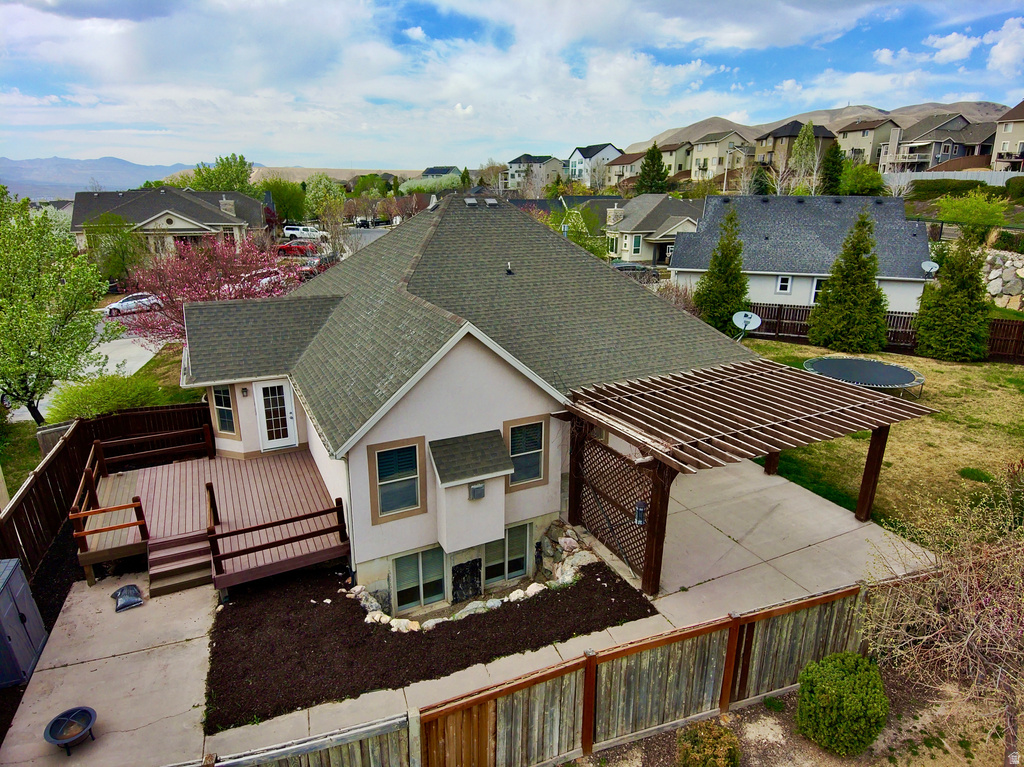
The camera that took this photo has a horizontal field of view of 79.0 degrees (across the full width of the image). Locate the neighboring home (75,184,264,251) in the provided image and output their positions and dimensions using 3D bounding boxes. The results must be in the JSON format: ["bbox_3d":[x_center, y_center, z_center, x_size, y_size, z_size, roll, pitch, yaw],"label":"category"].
[{"bbox_3d":[-36.095,-17.652,67.000,16.600,6.600,12.500,-7,19,-20],"label":"neighboring home"}]

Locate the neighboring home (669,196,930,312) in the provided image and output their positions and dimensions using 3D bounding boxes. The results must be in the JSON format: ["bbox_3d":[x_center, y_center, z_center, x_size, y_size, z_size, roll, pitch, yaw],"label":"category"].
[{"bbox_3d":[19.185,-9.399,43.756,14.910,7.450,13.200,6,18,16],"label":"neighboring home"}]

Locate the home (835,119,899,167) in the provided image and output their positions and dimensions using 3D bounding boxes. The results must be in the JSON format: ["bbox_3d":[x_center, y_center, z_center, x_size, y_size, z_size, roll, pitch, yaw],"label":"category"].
[{"bbox_3d":[68.162,-45.014,117.289,9.500,8.400,9.500,-4,18,-14],"label":"home"}]

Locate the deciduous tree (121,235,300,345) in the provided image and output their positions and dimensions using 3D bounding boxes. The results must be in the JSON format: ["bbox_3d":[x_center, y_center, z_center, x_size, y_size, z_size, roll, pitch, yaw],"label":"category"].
[{"bbox_3d":[-13.885,-3.891,28.500,7.100,5.600,6.600,-8,20,-24],"label":"deciduous tree"}]

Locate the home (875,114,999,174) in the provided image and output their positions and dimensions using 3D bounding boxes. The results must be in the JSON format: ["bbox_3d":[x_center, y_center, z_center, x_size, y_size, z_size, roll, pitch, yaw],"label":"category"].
[{"bbox_3d":[74.187,-41.780,107.877,12.000,9.600,13.500,-4,18,-14],"label":"home"}]

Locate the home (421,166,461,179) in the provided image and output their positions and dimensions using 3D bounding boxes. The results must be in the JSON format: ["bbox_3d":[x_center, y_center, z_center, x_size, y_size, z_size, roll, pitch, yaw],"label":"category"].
[{"bbox_3d":[-27.060,-79.704,242.324,13.000,9.000,10.000,10,20,28],"label":"home"}]

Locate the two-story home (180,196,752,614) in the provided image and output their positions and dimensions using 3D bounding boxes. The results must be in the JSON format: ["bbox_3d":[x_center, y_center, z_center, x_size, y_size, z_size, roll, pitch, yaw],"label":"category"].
[{"bbox_3d":[-1.995,-1.201,19.438,14.900,9.000,14.300,-8,20,-25],"label":"two-story home"}]

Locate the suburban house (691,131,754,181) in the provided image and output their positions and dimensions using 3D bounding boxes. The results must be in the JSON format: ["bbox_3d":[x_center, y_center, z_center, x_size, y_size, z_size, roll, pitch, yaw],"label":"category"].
[{"bbox_3d":[47.348,-50.818,139.000,11.500,10.500,10.000,-7,19,-20],"label":"suburban house"}]

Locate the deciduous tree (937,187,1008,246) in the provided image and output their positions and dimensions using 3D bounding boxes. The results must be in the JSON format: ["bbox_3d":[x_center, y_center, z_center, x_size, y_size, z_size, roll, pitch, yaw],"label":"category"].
[{"bbox_3d":[34.433,-12.249,45.850,4.400,4.400,4.400,13,21,34],"label":"deciduous tree"}]

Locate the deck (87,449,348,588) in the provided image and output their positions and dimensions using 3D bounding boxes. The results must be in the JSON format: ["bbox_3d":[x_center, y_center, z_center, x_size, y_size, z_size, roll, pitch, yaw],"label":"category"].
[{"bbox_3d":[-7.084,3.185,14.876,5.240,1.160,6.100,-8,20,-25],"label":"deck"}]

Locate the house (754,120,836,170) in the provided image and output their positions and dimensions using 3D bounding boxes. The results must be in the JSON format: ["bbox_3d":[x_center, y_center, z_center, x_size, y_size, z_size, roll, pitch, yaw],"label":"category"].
[{"bbox_3d":[56.107,-46.835,122.636,11.500,10.200,9.500,-6,18,-19],"label":"house"}]

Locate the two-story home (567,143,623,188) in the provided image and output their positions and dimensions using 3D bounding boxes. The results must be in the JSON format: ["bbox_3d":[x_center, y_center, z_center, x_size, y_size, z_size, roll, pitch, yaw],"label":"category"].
[{"bbox_3d":[21.652,-56.657,161.000,10.800,11.000,11.300,-7,19,-20],"label":"two-story home"}]

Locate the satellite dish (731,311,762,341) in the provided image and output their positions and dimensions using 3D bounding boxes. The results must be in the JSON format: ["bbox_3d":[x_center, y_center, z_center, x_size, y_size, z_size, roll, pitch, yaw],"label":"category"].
[{"bbox_3d":[6.874,-1.700,18.200,0.830,0.820,0.600,6,19,18],"label":"satellite dish"}]

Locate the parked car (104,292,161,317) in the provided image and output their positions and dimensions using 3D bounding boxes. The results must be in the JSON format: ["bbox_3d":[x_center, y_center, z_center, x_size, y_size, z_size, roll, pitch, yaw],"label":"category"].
[{"bbox_3d":[-29.405,-6.294,48.197,4.350,1.480,1.800,-13,22,-33],"label":"parked car"}]

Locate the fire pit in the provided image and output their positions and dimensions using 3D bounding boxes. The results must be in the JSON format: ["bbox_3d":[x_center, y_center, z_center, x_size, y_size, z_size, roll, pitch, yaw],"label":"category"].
[{"bbox_3d":[-6.521,5.222,9.225,0.660,0.410,0.660,-12,22,-33],"label":"fire pit"}]

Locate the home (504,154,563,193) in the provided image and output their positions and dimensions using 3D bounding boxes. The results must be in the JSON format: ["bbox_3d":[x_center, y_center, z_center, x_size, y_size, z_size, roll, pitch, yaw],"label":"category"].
[{"bbox_3d":[6.826,-68.496,201.433,13.500,11.200,12.000,9,19,27],"label":"home"}]

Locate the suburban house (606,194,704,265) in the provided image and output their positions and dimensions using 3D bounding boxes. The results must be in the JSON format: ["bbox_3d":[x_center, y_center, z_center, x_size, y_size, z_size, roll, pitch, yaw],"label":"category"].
[{"bbox_3d":[17.462,-18.425,72.785,14.500,7.400,11.500,-9,20,-27],"label":"suburban house"}]

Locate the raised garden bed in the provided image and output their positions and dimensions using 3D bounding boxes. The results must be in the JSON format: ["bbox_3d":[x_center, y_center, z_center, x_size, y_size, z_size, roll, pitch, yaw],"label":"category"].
[{"bbox_3d":[-1.545,4.339,12.359,8.050,0.300,3.650,-7,19,-20],"label":"raised garden bed"}]

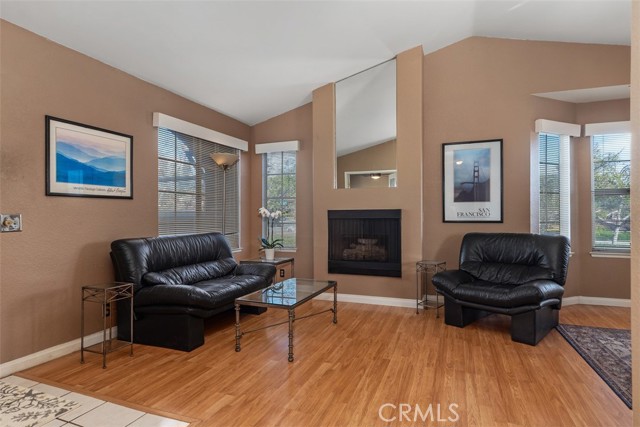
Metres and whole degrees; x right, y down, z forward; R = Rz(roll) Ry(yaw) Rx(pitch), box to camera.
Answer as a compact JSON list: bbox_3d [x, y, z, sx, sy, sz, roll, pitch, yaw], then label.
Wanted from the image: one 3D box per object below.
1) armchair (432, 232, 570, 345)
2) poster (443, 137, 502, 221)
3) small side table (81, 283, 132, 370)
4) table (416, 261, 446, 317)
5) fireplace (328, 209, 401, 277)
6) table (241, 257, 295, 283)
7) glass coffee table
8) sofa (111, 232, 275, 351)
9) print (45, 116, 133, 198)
[{"bbox_3d":[1.792,0.660,3.523,0.963,0.907,1.120,0,0,-43],"label":"armchair"},{"bbox_3d":[1.788,-0.364,4.176,0.655,0.958,0.028,0,0,22],"label":"poster"},{"bbox_3d":[-1.633,0.843,2.741,0.269,0.573,0.269,0,0,22],"label":"small side table"},{"bbox_3d":[1.243,0.830,3.956,0.258,0.573,0.258,0,0,42],"label":"table"},{"bbox_3d":[0.587,0.364,4.498,0.925,0.809,0.291,0,0,22],"label":"fireplace"},{"bbox_3d":[-0.685,0.874,4.717,0.532,0.504,0.504,0,0,22],"label":"table"},{"bbox_3d":[-0.251,0.909,3.255,0.532,0.428,1.042,0,0,22],"label":"glass coffee table"},{"bbox_3d":[-1.131,0.674,3.622,0.963,0.907,1.635,0,0,22],"label":"sofa"},{"bbox_3d":[-1.910,-0.434,3.031,0.028,0.610,0.771,0,0,22],"label":"print"}]

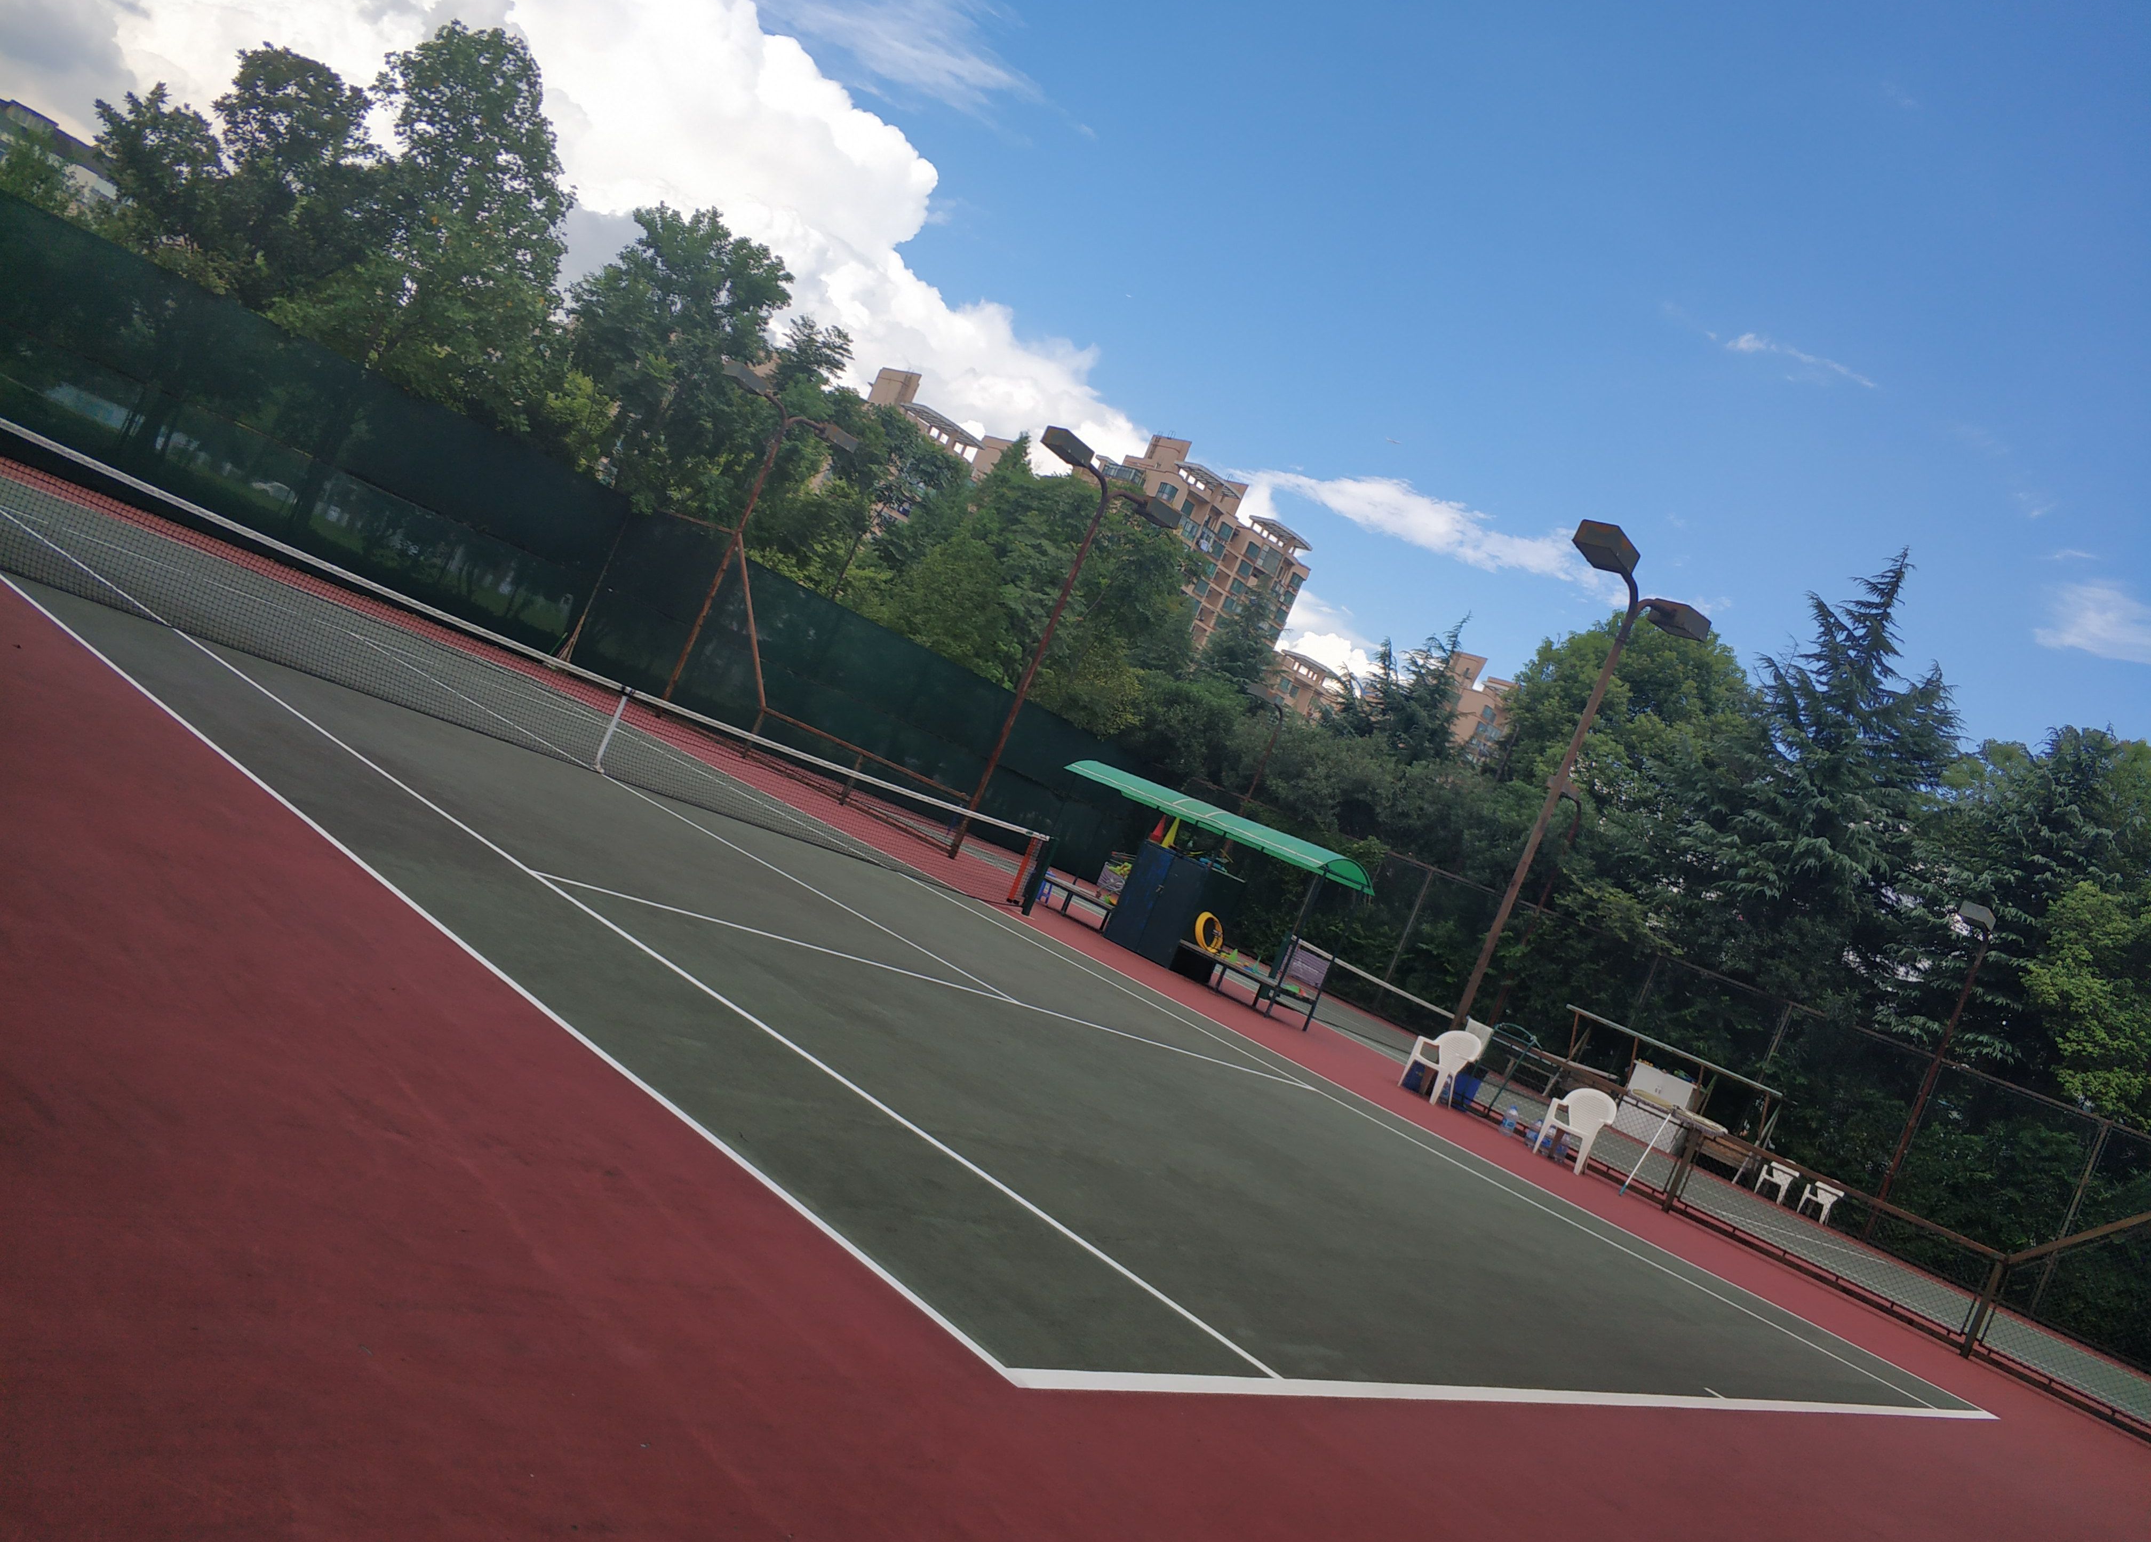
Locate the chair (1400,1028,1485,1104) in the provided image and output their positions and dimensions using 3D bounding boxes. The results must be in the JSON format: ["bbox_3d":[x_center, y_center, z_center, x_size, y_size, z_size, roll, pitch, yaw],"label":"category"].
[{"bbox_3d":[4.218,3.395,19.373,0.580,0.840,0.580,22,-2,43],"label":"chair"}]

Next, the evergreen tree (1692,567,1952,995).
[{"bbox_3d":[17.160,1.773,39.840,5.800,14.900,5.800,22,-2,43],"label":"evergreen tree"}]

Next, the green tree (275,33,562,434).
[{"bbox_3d":[-13.673,-9.457,34.676,5.300,11.200,5.300,22,-2,43],"label":"green tree"}]

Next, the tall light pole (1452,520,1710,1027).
[{"bbox_3d":[5.487,0.690,20.002,0.500,6.800,2.900,22,-2,43],"label":"tall light pole"}]

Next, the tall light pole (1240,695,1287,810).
[{"bbox_3d":[4.000,0.943,44.261,0.480,6.700,1.600,22,-2,43],"label":"tall light pole"}]

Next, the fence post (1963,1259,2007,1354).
[{"bbox_3d":[8.609,5.076,15.875,0.100,1.020,0.100,22,-2,43],"label":"fence post"}]

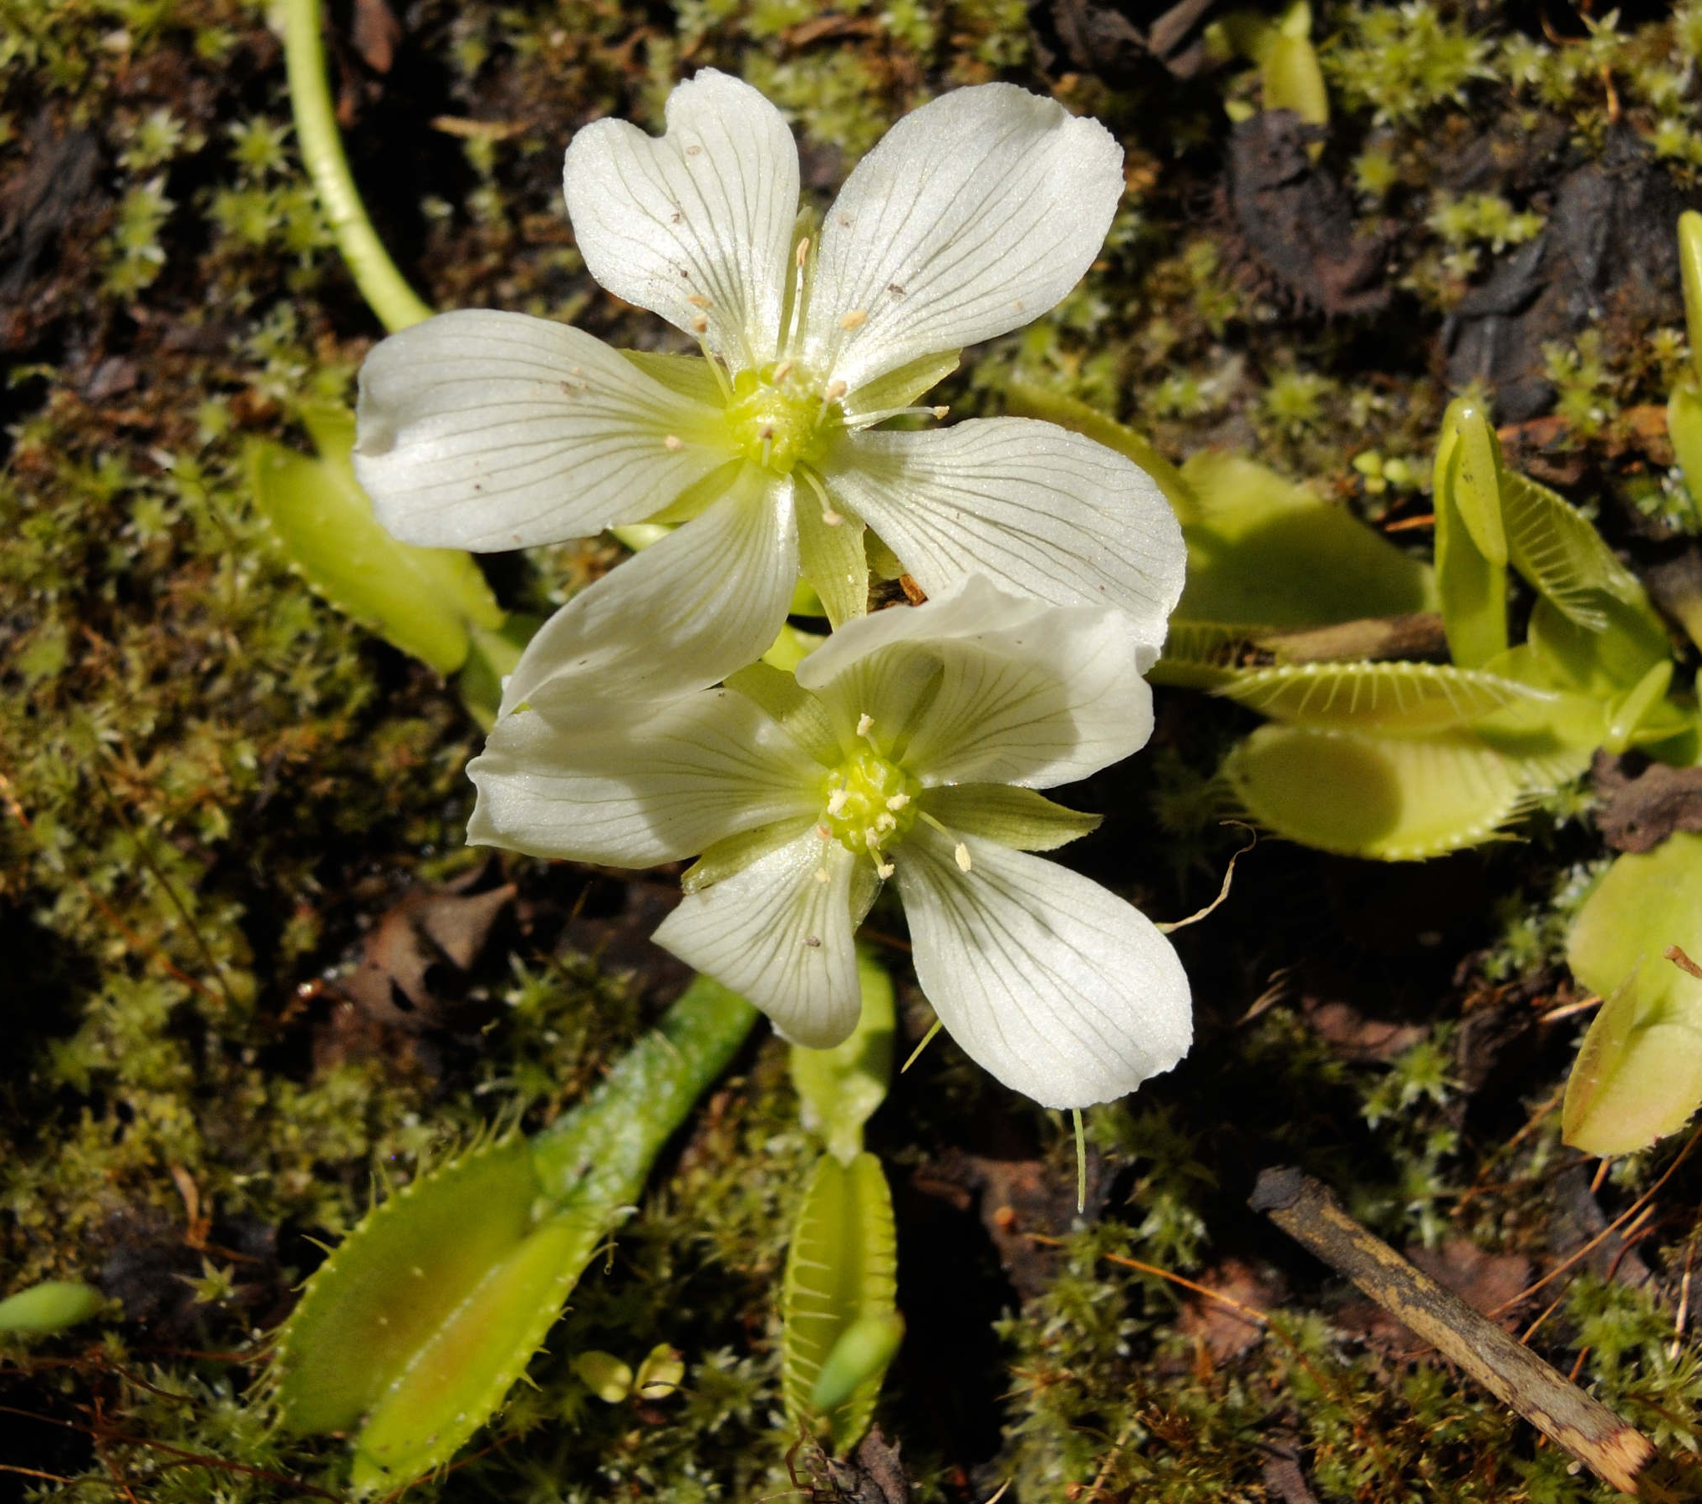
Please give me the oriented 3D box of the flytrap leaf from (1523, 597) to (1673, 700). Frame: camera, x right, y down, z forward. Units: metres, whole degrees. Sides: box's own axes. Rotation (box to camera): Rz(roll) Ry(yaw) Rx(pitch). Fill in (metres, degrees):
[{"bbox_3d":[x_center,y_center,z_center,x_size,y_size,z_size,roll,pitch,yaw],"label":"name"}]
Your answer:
[{"bbox_3d":[0.039,-0.006,0.086,0.007,0.003,0.005,35,73,12],"label":"flytrap leaf"}]

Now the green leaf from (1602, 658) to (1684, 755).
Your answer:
[{"bbox_3d":[0.040,-0.002,0.081,0.002,0.003,0.005,37,74,13],"label":"green leaf"}]

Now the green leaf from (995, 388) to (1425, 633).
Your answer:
[{"bbox_3d":[0.020,-0.014,0.090,0.023,0.005,0.013,14,70,5],"label":"green leaf"}]

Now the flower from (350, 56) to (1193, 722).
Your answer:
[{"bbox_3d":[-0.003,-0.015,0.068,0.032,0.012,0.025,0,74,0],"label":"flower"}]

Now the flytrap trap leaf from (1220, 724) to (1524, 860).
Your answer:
[{"bbox_3d":[0.026,0.002,0.083,0.015,0.004,0.007,0,70,0],"label":"flytrap trap leaf"}]

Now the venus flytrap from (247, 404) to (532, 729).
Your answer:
[{"bbox_3d":[-0.025,-0.010,0.089,0.010,0.006,0.020,-37,74,-13],"label":"venus flytrap"}]

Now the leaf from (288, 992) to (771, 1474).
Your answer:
[{"bbox_3d":[-0.016,0.021,0.076,0.009,0.006,0.028,40,75,14],"label":"leaf"}]

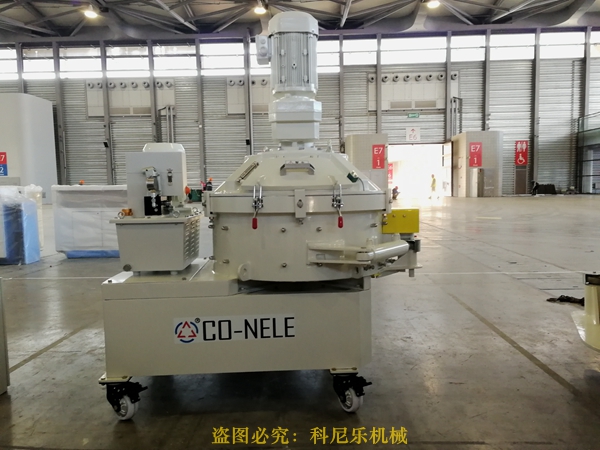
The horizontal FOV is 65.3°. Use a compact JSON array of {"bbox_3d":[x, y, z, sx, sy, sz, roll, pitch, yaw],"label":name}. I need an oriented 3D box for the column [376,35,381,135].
[{"bbox_3d":[6.374,-8.686,37.494,0.330,13.105,0.420,-1,4,2],"label":"column"}]

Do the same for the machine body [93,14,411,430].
[{"bbox_3d":[-0.135,-0.115,2.133,1.339,1.657,0.870,-1,4,-3],"label":"machine body"}]

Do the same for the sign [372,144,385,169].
[{"bbox_3d":[5.718,-4.933,34.000,0.886,1.758,0.050,-1,4,2],"label":"sign"}]

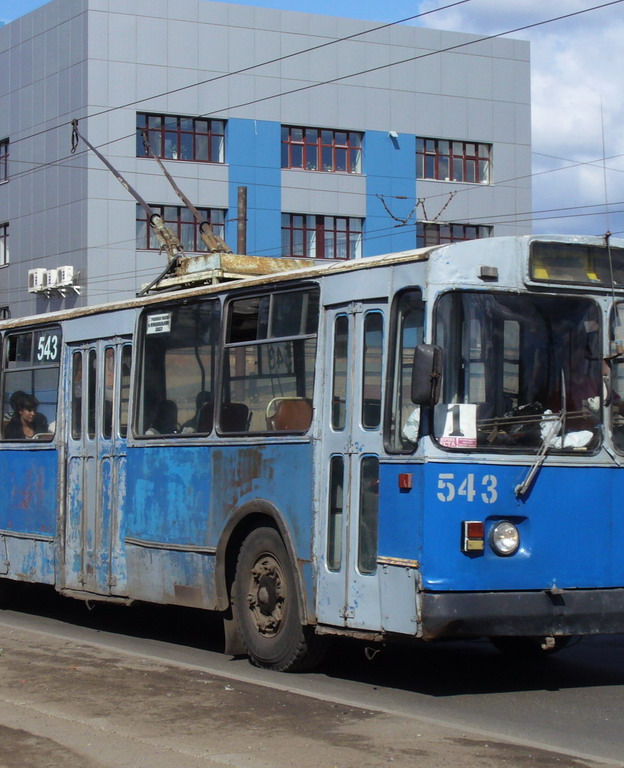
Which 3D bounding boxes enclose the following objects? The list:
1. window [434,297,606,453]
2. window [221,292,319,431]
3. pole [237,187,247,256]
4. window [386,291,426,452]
[{"bbox_3d":[1.285,-0.066,9.902,1.190,0.990,0.070,2,-5,-23],"label":"window"},{"bbox_3d":[-0.315,-0.147,11.345,0.060,1.000,1.280,6,-5,-31],"label":"window"},{"bbox_3d":[-1.898,-1.000,43.000,0.260,8.600,0.260,2,-3,-33],"label":"pole"},{"bbox_3d":[0.577,-0.082,9.851,0.060,1.020,0.350,6,-5,-31],"label":"window"}]

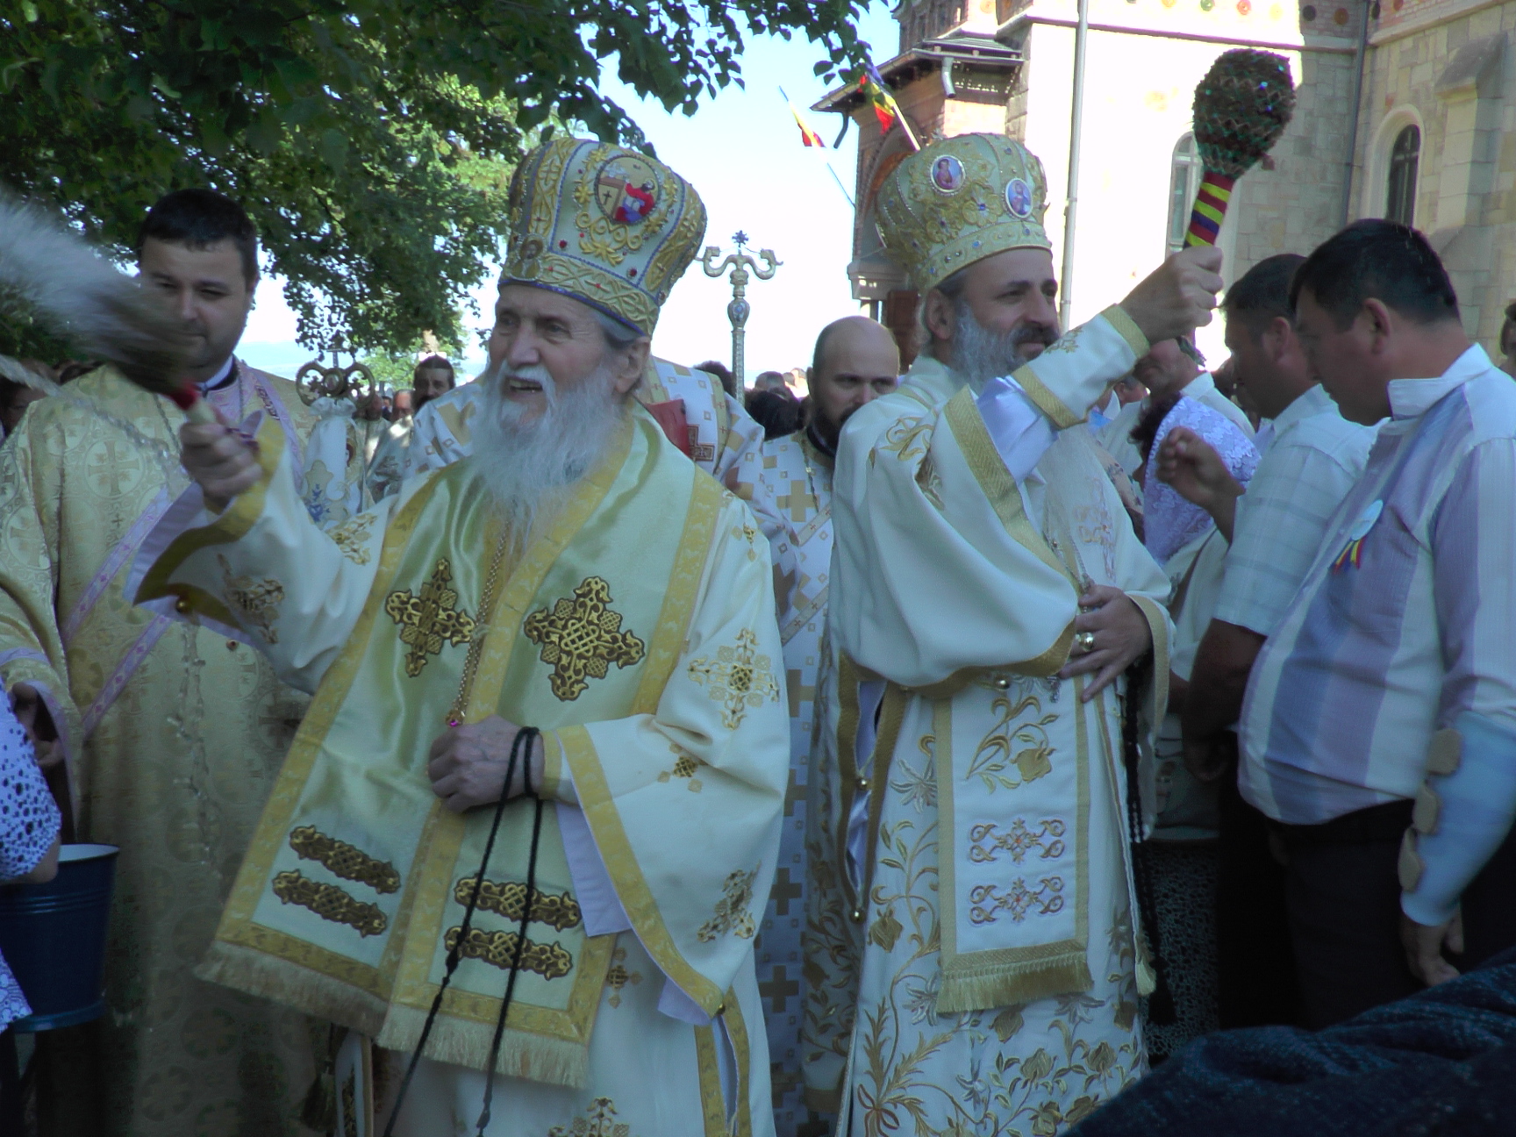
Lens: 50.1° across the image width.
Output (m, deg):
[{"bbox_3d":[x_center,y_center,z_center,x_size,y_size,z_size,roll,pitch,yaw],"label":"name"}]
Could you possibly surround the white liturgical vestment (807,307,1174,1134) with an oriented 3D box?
[{"bbox_3d":[0.348,0.407,2.386,0.570,1.500,0.530,-2,8,-33],"label":"white liturgical vestment"}]

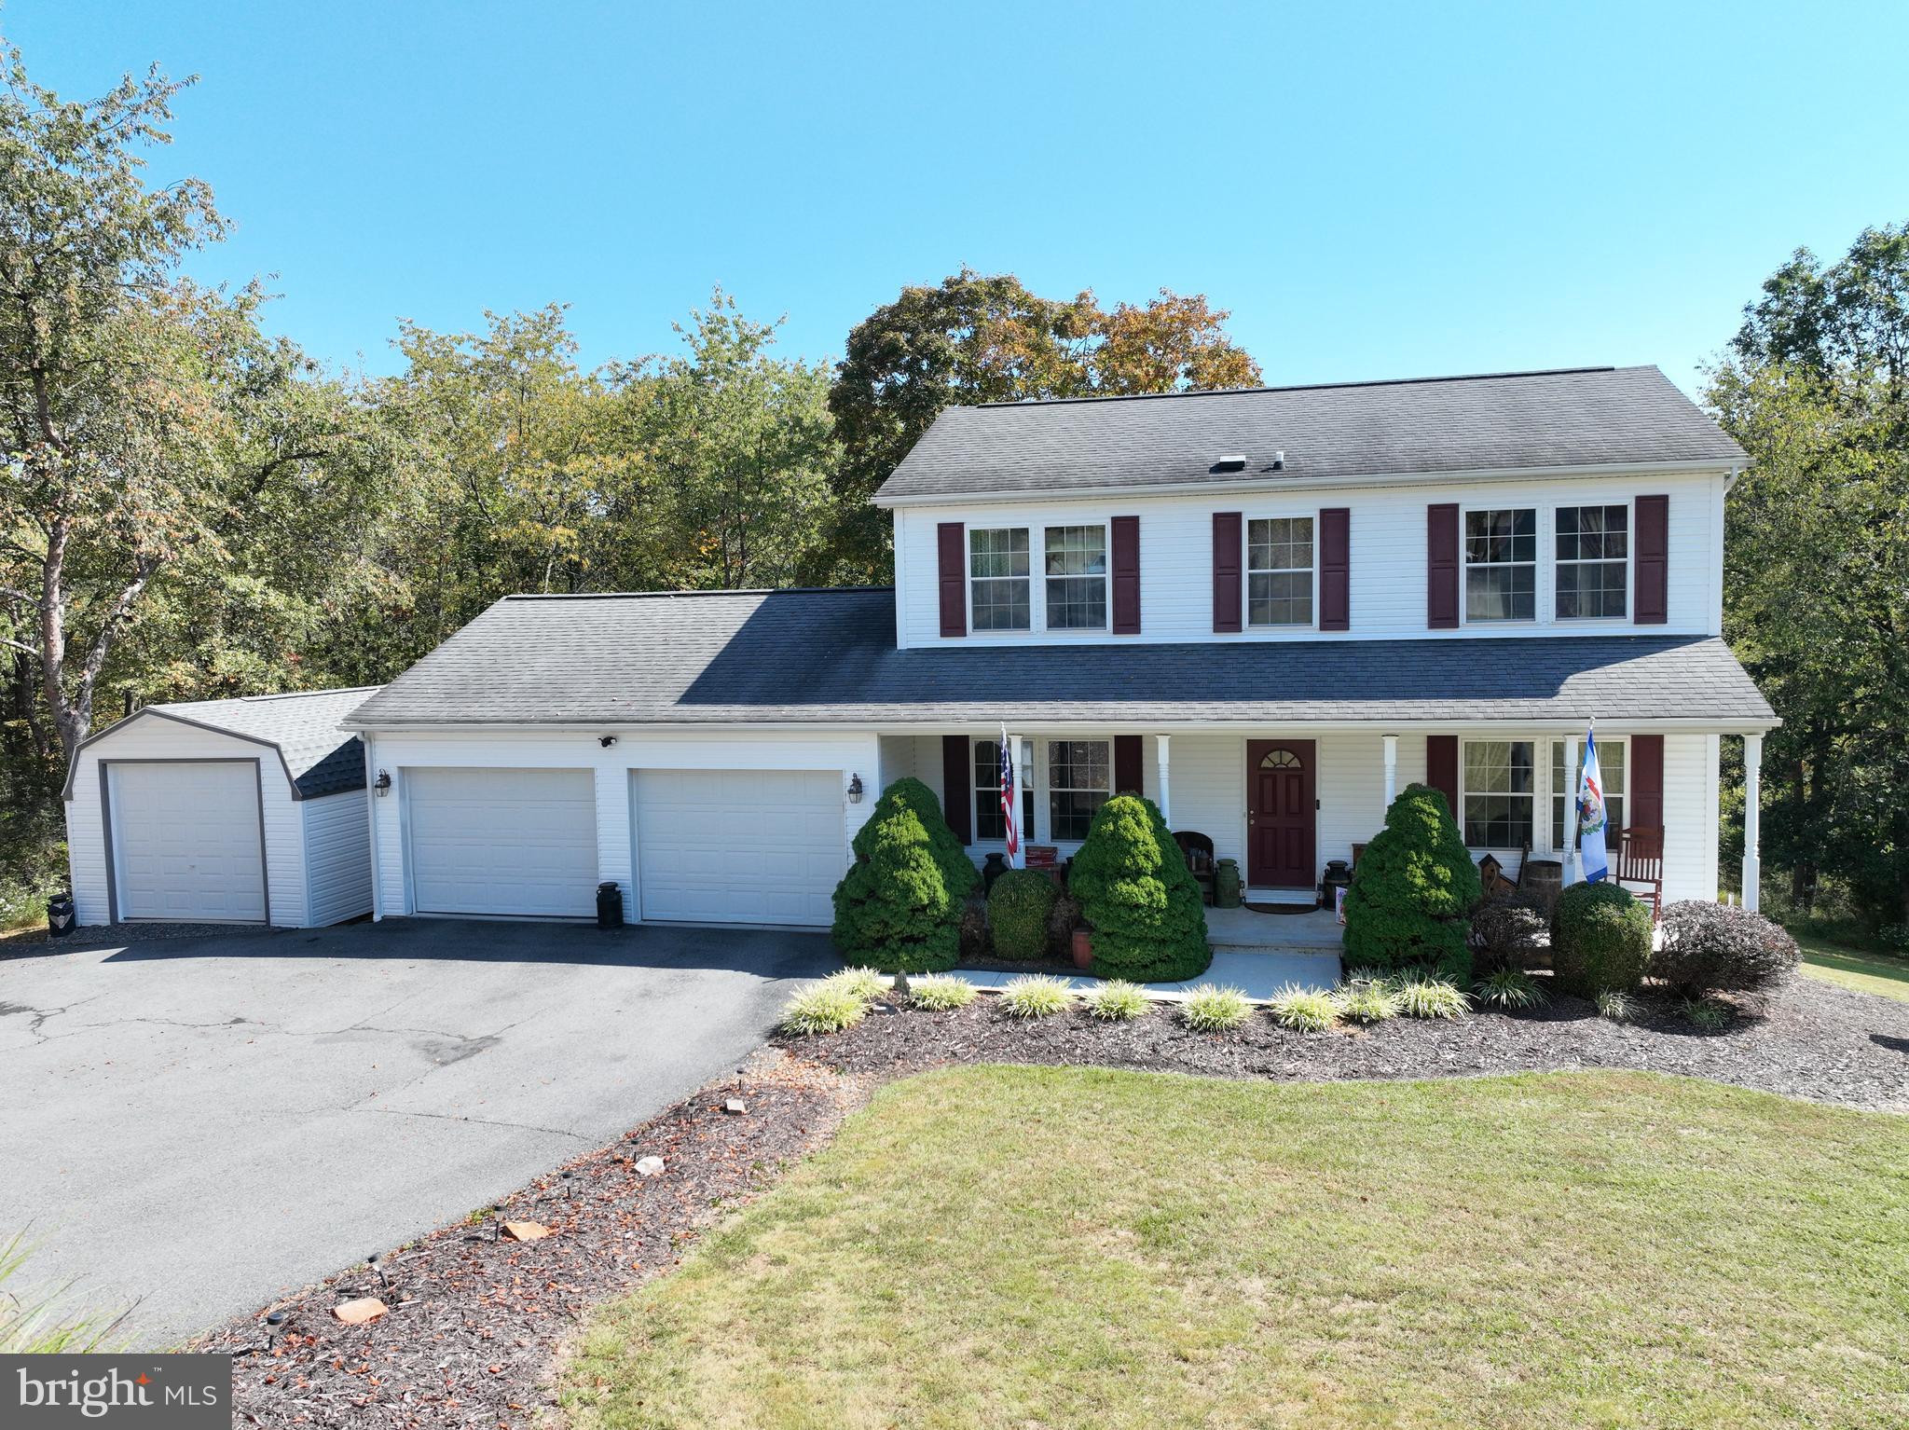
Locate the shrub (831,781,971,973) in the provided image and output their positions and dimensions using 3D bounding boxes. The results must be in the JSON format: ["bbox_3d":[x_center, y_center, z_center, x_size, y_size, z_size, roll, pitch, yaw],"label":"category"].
[{"bbox_3d":[-0.667,1.904,16.601,1.759,2.173,1.759,-1,3,0],"label":"shrub"}]

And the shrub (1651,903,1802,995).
[{"bbox_3d":[8.348,2.528,14.322,1.381,1.064,1.381,0,4,14],"label":"shrub"}]

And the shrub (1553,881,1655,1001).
[{"bbox_3d":[7.213,2.446,14.706,0.998,1.224,0.998,0,4,14],"label":"shrub"}]

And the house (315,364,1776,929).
[{"bbox_3d":[1.548,-1.323,21.857,18.655,7.949,10.857,0,4,14],"label":"house"}]

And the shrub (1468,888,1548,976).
[{"bbox_3d":[6.349,2.509,15.137,0.991,1.038,0.991,0,4,14],"label":"shrub"}]

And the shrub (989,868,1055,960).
[{"bbox_3d":[0.887,2.436,16.401,0.905,1.075,0.905,0,4,14],"label":"shrub"}]

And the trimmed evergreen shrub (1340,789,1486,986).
[{"bbox_3d":[5.249,1.893,15.164,1.503,2.225,1.503,0,4,14],"label":"trimmed evergreen shrub"}]

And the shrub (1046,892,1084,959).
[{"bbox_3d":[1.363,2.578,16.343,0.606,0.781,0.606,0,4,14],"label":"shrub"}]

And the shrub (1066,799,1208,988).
[{"bbox_3d":[2.212,1.961,15.828,1.680,2.043,1.680,0,4,14],"label":"shrub"}]

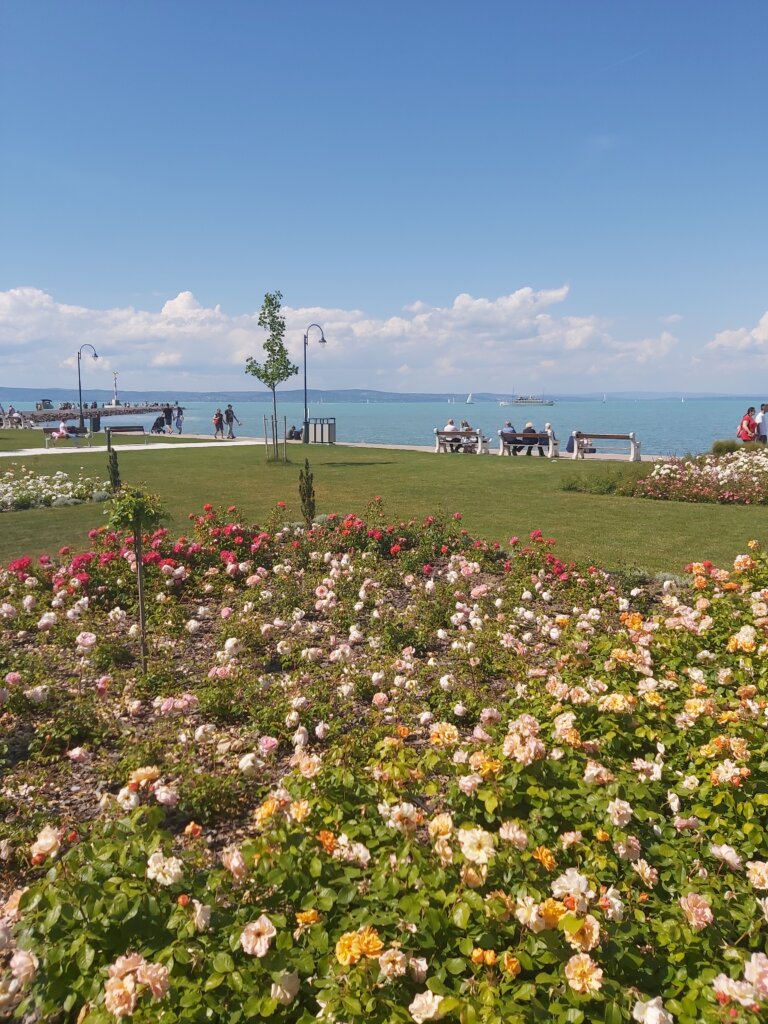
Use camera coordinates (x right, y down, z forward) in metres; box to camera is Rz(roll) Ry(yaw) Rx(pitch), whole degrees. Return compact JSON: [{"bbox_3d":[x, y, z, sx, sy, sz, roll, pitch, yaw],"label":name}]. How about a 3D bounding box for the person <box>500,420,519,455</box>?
[{"bbox_3d":[4.562,-2.663,27.814,0.520,1.220,0.800,5,10,33],"label":"person"}]

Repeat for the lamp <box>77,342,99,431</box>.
[{"bbox_3d":[-18.573,-7.772,48.488,0.340,5.370,1.510,6,10,35],"label":"lamp"}]

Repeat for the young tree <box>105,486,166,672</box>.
[{"bbox_3d":[-1.459,0.420,4.627,0.360,1.150,0.360,0,8,0],"label":"young tree"}]

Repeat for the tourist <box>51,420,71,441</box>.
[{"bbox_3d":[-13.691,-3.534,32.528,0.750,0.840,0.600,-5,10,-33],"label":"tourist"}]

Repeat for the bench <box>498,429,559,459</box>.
[{"bbox_3d":[5.028,-2.378,26.663,2.030,0.910,0.630,5,10,33],"label":"bench"}]

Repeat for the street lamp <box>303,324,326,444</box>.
[{"bbox_3d":[-3.168,-5.835,35.099,0.340,5.350,1.510,6,10,35],"label":"street lamp"}]

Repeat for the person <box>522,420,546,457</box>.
[{"bbox_3d":[5.162,-2.554,26.867,0.500,1.200,0.800,5,10,33],"label":"person"}]

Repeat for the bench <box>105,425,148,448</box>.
[{"bbox_3d":[-10.951,-3.188,32.677,1.700,0.800,0.650,-7,11,-40],"label":"bench"}]

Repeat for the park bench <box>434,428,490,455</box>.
[{"bbox_3d":[2.851,-2.632,28.426,2.030,0.910,0.630,5,10,33],"label":"park bench"}]

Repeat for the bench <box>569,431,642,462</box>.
[{"bbox_3d":[7.396,-2.203,25.639,2.050,0.930,0.680,5,10,33],"label":"bench"}]

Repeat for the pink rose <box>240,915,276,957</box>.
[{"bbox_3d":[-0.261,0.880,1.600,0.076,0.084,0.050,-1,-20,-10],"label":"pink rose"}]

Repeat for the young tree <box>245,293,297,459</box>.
[{"bbox_3d":[-3.570,-4.263,24.352,1.700,5.300,1.650,0,8,0],"label":"young tree"}]

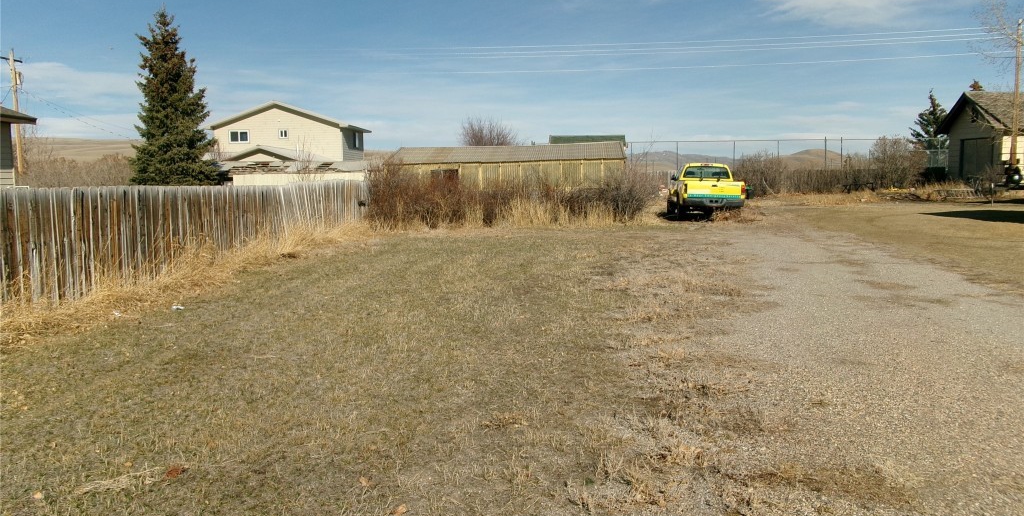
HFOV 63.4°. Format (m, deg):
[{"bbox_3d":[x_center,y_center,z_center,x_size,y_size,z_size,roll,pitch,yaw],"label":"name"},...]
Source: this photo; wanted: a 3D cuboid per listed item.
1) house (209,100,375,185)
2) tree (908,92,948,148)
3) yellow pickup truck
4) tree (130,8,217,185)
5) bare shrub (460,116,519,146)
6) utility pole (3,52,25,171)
[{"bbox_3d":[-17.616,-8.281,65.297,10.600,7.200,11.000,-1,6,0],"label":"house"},{"bbox_3d":[30.870,-8.627,60.768,3.300,7.200,3.300,-1,6,0],"label":"tree"},{"bbox_3d":[6.558,-2.408,28.239,1.950,1.800,5.500,0,6,6],"label":"yellow pickup truck"},{"bbox_3d":[-15.720,-6.820,38.186,3.950,9.300,3.950,-1,6,0],"label":"tree"},{"bbox_3d":[-1.397,-6.088,50.889,3.700,5.100,3.500,-1,6,0],"label":"bare shrub"},{"bbox_3d":[-29.075,-7.658,48.186,0.700,9.300,2.300,-1,6,0],"label":"utility pole"}]

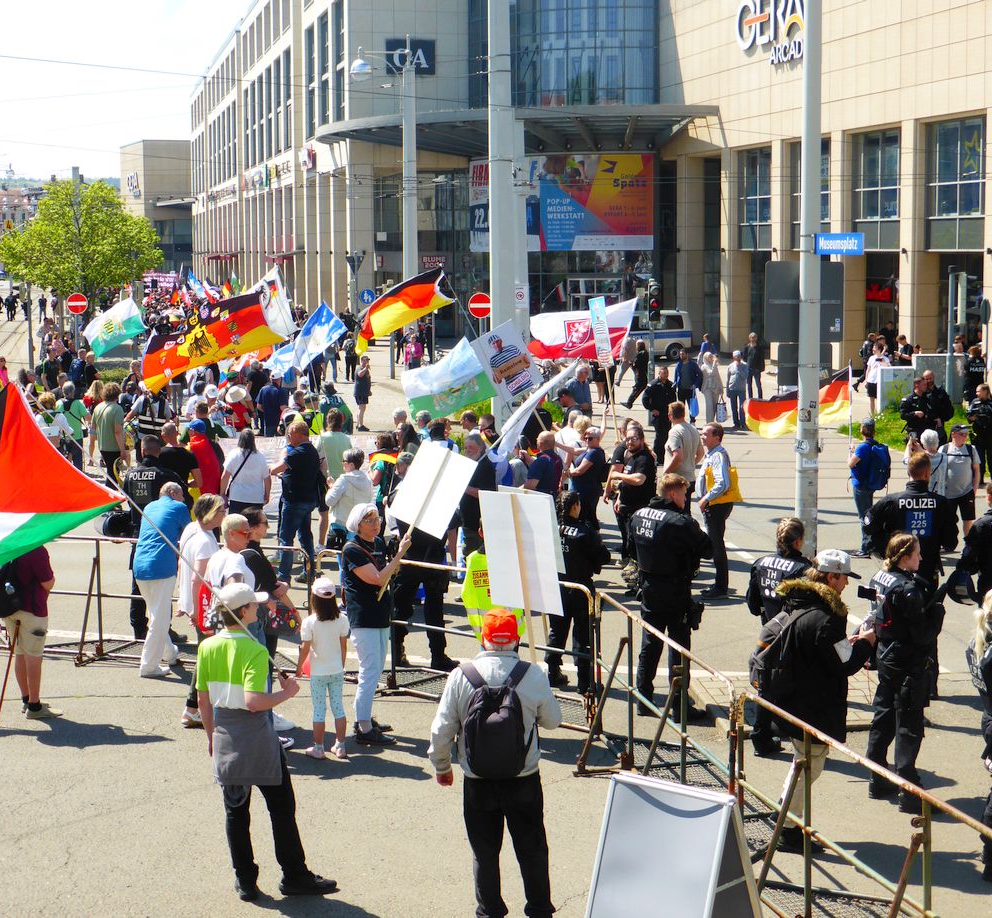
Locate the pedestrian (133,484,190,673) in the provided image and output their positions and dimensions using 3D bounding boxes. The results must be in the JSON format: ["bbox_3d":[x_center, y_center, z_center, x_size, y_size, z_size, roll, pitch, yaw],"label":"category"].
[{"bbox_3d":[-2.845,1.000,14.063,0.480,1.630,0.400,3,7,22],"label":"pedestrian"}]

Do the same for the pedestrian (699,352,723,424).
[{"bbox_3d":[4.705,-1.508,36.206,0.500,1.650,0.380,-1,7,-6],"label":"pedestrian"}]

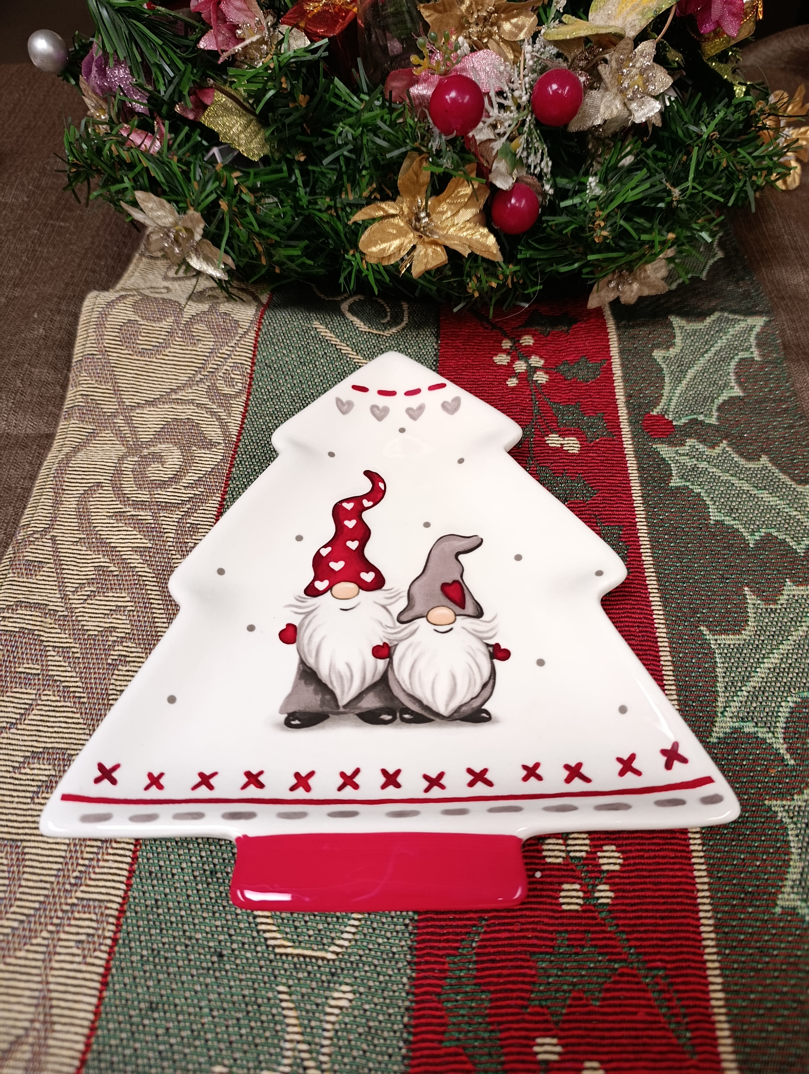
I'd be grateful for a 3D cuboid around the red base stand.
[{"bbox_3d":[-0.007,0.100,0.211,0.085,0.011,0.021,-1,56,1],"label":"red base stand"}]

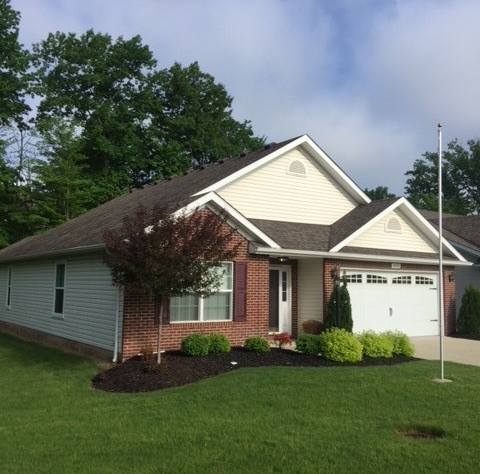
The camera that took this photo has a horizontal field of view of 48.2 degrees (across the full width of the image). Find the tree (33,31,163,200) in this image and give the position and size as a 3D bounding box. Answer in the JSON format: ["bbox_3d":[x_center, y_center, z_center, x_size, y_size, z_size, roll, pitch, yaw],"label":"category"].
[{"bbox_3d":[-10.529,-5.065,38.625,9.307,20.591,9.500,1,-5,0],"label":"tree"}]

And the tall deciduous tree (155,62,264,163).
[{"bbox_3d":[-2.584,-4.412,43.596,8.461,20.423,9.000,1,-5,0],"label":"tall deciduous tree"}]

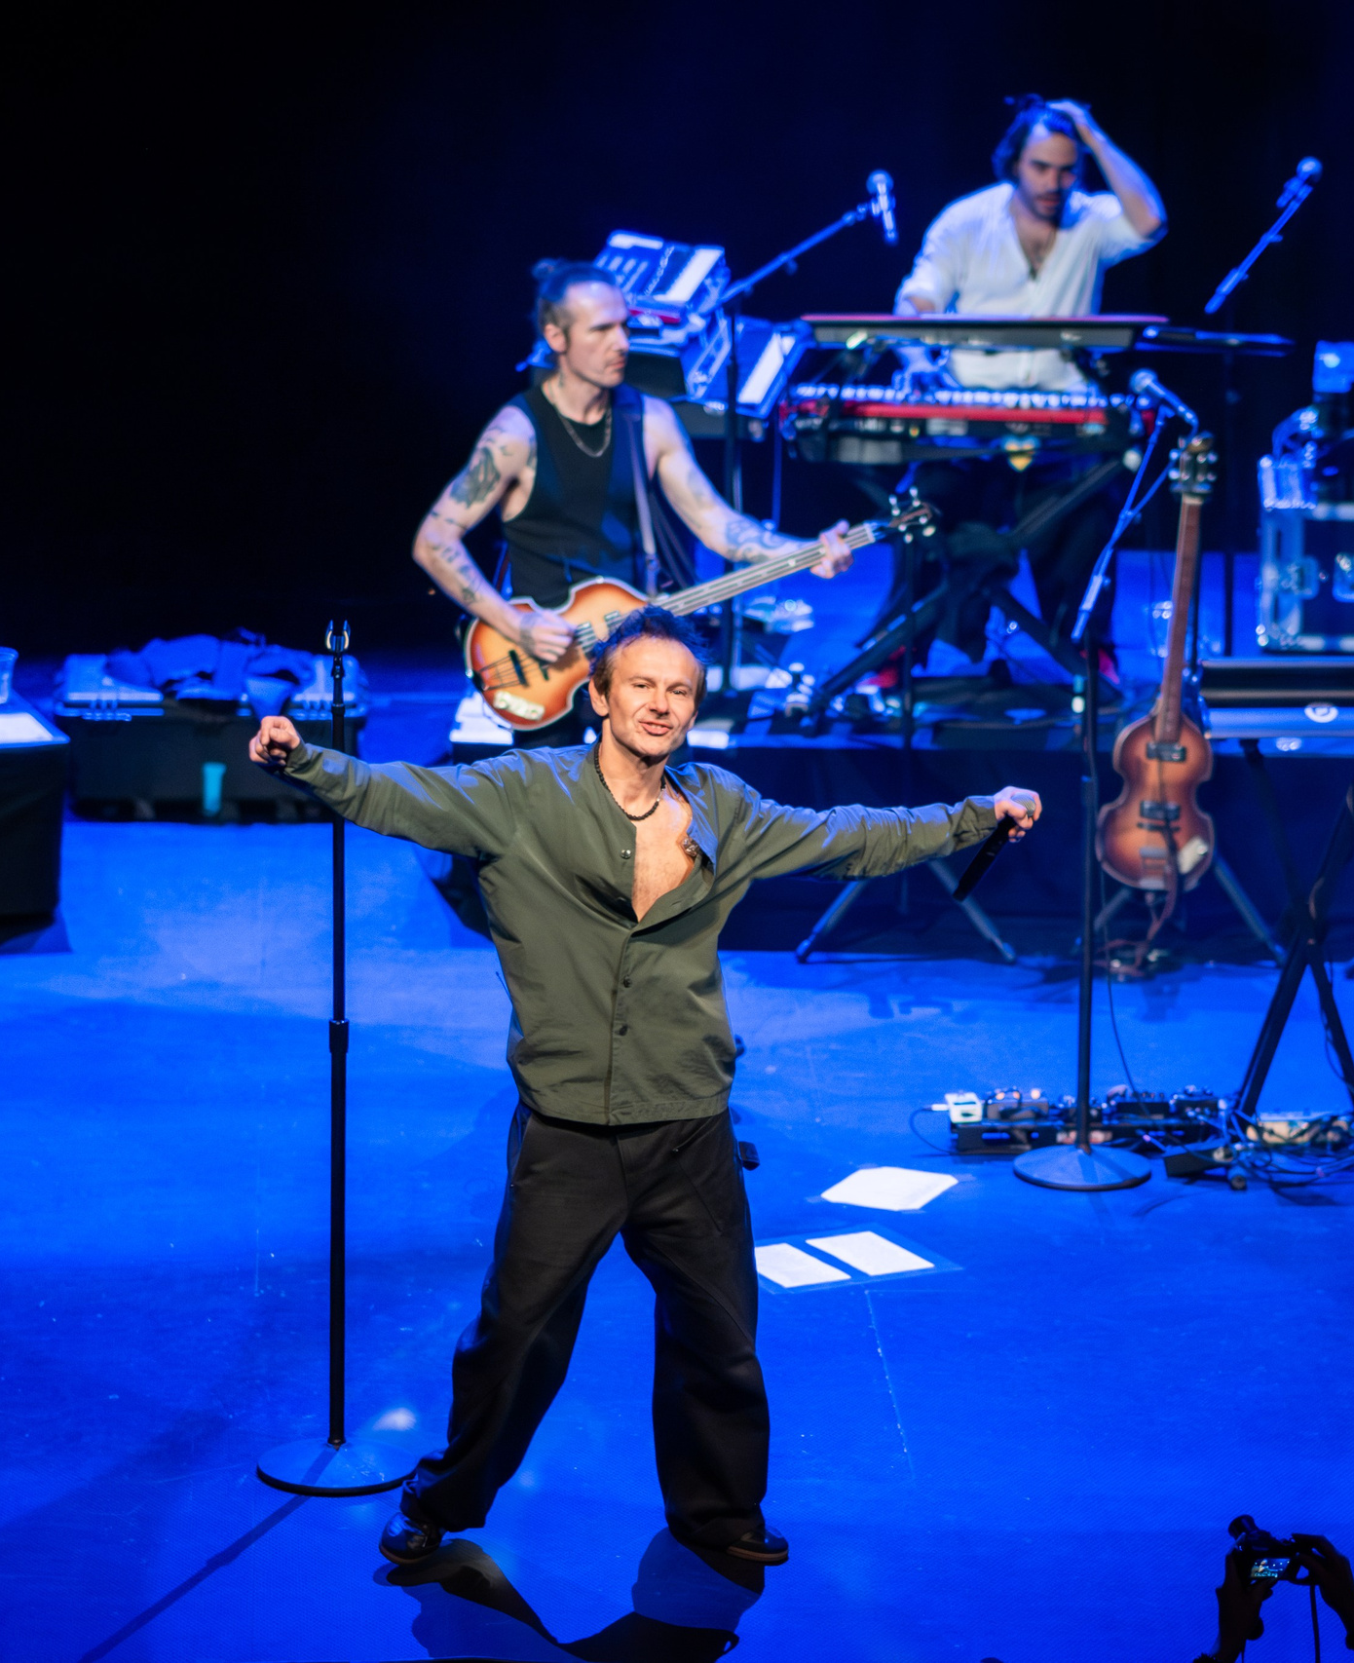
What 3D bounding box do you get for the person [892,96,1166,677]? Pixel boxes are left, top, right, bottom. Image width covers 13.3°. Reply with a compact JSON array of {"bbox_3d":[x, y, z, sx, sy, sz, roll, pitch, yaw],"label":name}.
[{"bbox_3d":[0.851,-1.124,14.418,0.660,1.440,0.650,2,14,3],"label":"person"}]

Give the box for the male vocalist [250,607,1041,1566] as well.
[{"bbox_3d":[-0.062,0.404,9.719,1.270,1.630,0.450,0,14,-2],"label":"male vocalist"}]

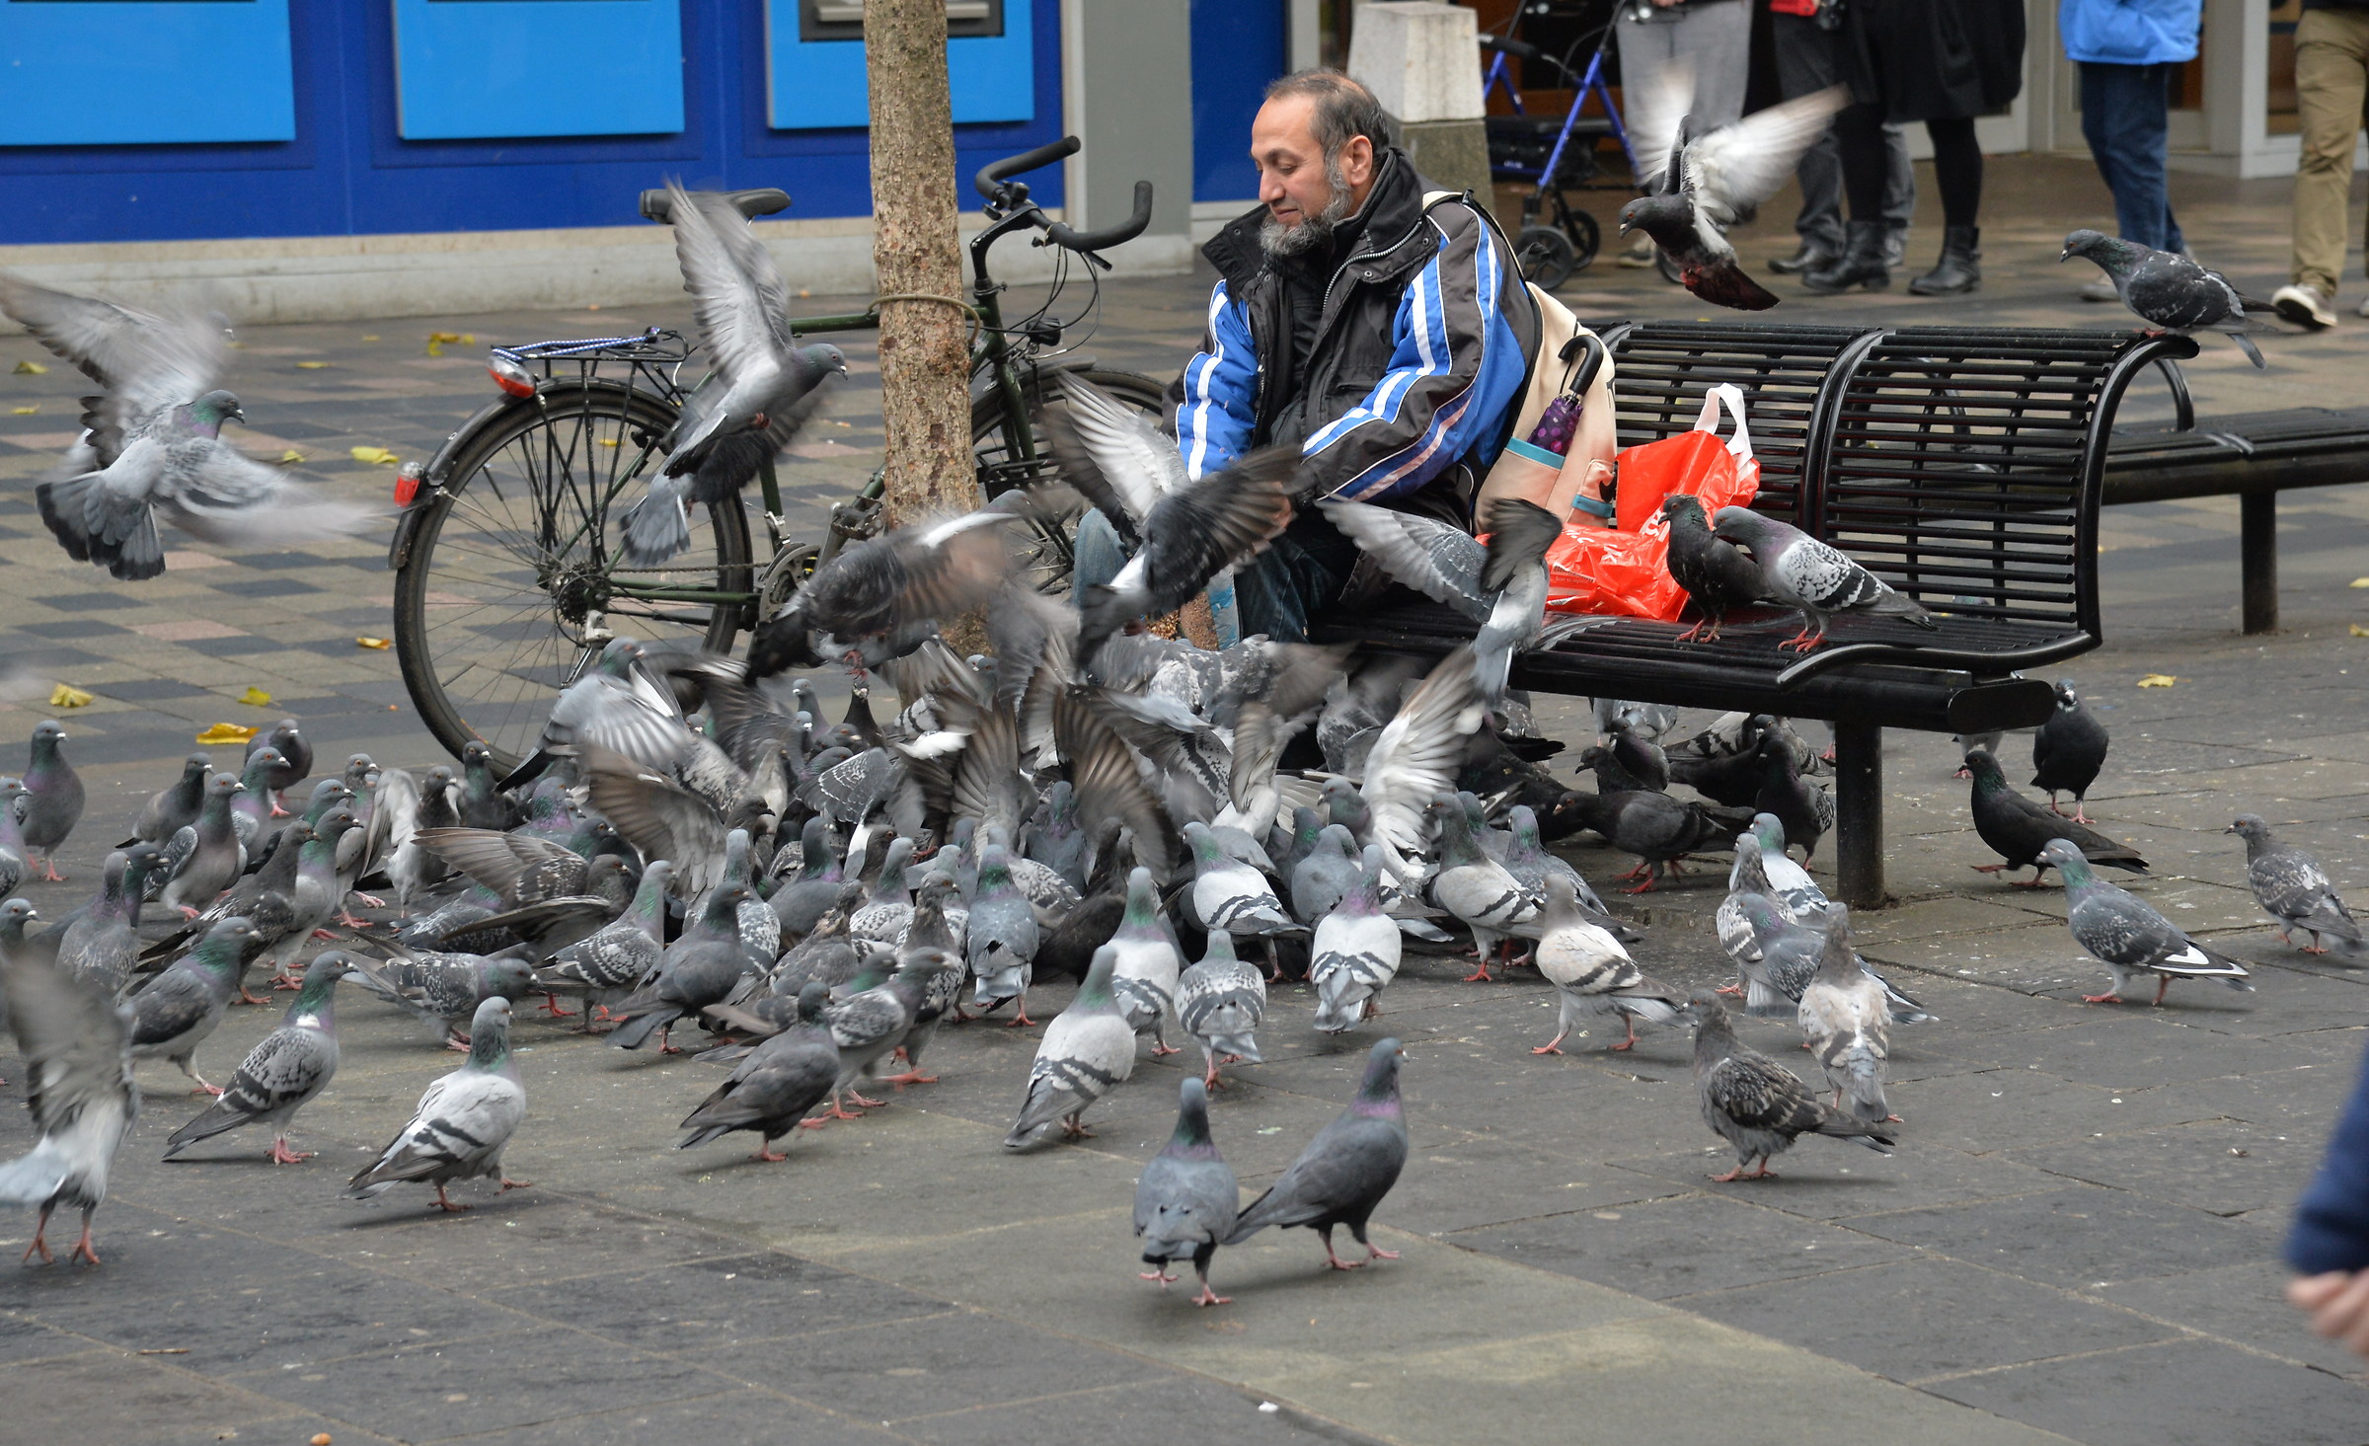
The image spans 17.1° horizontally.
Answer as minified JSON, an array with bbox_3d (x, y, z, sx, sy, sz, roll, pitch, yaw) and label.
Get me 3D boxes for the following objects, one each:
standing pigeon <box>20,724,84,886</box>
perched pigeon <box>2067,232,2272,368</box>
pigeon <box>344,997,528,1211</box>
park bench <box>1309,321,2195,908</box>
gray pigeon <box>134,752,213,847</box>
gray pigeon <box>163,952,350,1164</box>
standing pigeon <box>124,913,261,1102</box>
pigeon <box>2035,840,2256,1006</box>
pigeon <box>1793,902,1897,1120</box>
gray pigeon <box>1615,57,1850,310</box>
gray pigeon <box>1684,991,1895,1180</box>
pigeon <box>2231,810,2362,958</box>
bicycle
[{"bbox_3d":[-1.807,0.116,12.527,0.120,0.255,0.270,-5,7,-32],"label":"standing pigeon"},{"bbox_3d":[1.474,-0.638,11.850,0.320,0.205,0.120,-1,6,3],"label":"perched pigeon"},{"bbox_3d":[-0.884,0.455,9.330,0.285,0.245,0.120,-7,8,-42],"label":"pigeon"},{"bbox_3d":[0.595,-0.205,11.785,0.790,0.840,1.740,-7,9,-41],"label":"park bench"},{"bbox_3d":[-1.548,0.137,11.939,0.240,0.193,0.110,3,8,33],"label":"gray pigeon"},{"bbox_3d":[-1.109,0.399,9.425,0.250,0.237,0.110,-2,7,-12],"label":"gray pigeon"},{"bbox_3d":[-1.313,0.368,10.264,0.285,0.229,0.120,-2,6,-10],"label":"standing pigeon"},{"bbox_3d":[1.330,0.264,10.906,0.300,0.205,0.120,1,7,18],"label":"pigeon"},{"bbox_3d":[0.804,0.354,9.499,0.115,0.247,0.260,-2,7,-13],"label":"pigeon"},{"bbox_3d":[0.743,-0.728,10.800,0.260,0.300,0.340,9,-2,-40],"label":"gray pigeon"},{"bbox_3d":[0.717,0.431,9.380,0.270,0.226,0.120,0,6,12],"label":"gray pigeon"},{"bbox_3d":[1.594,0.231,11.215,0.280,0.193,0.115,4,8,40],"label":"pigeon"},{"bbox_3d":[-0.606,-0.451,13.814,1.740,1.060,0.560,-4,7,-26],"label":"bicycle"}]

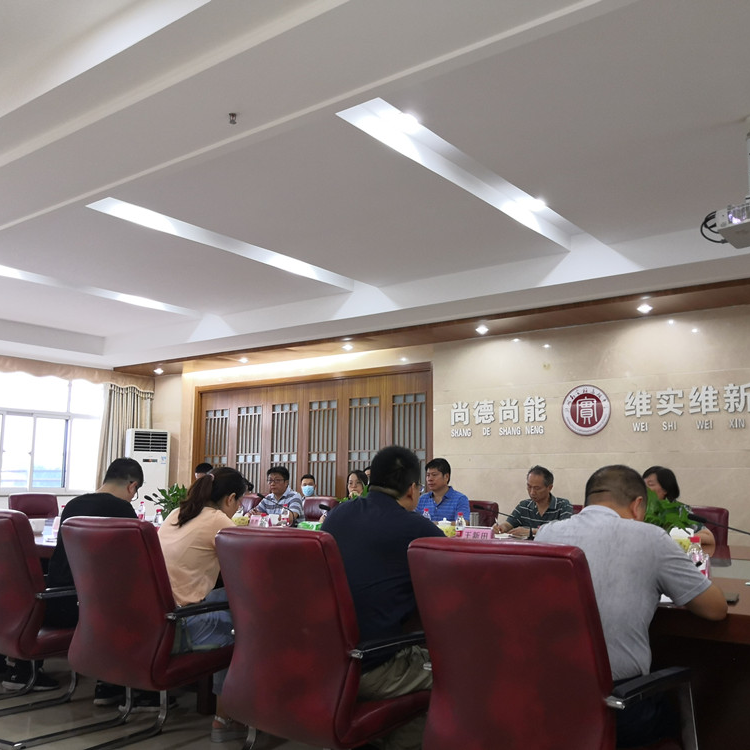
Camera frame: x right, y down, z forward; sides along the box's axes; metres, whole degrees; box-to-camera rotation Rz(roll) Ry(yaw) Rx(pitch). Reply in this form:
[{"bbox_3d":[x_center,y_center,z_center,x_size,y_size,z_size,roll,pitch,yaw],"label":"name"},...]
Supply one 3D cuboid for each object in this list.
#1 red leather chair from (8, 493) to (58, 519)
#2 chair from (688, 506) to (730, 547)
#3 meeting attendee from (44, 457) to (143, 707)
[{"bbox_3d":[-3.206,1.651,7.508,0.660,0.980,0.570,-6,-10,37],"label":"red leather chair"},{"bbox_3d":[2.061,1.392,5.274,0.600,0.960,0.680,-6,-10,37],"label":"chair"},{"bbox_3d":[-1.351,1.039,3.975,0.550,1.250,0.800,-6,-10,37],"label":"meeting attendee"}]

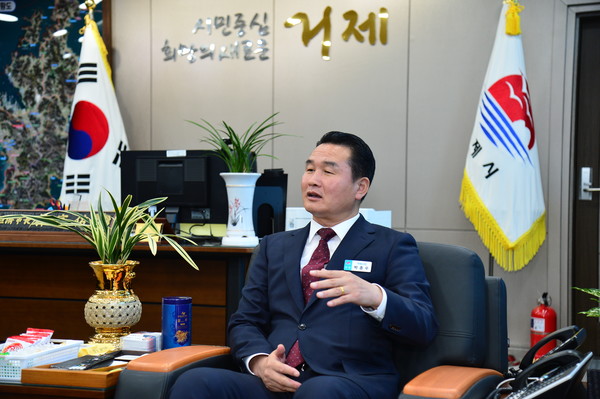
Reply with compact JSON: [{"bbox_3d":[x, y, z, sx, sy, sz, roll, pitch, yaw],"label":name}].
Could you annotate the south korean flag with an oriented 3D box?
[{"bbox_3d":[-1.404,-0.485,6.600,0.530,1.550,0.280,1,0,7],"label":"south korean flag"}]

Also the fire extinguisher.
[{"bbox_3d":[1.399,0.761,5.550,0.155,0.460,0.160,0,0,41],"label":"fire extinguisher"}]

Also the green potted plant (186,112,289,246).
[{"bbox_3d":[-0.281,-0.090,4.350,0.460,0.600,0.430,1,0,0],"label":"green potted plant"}]

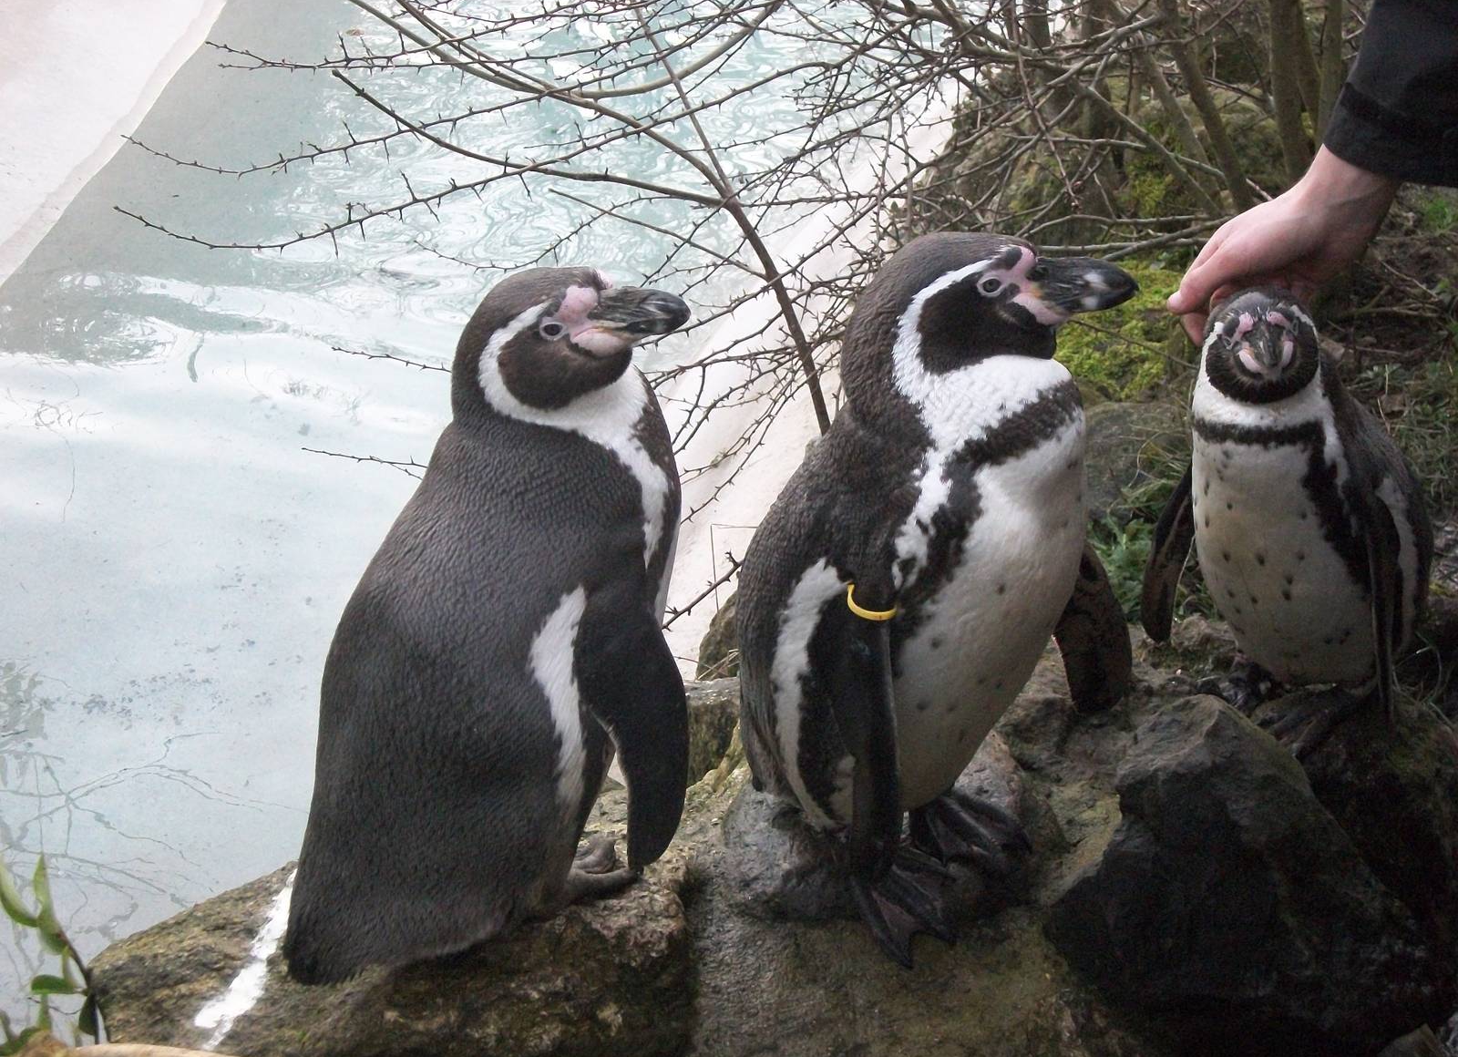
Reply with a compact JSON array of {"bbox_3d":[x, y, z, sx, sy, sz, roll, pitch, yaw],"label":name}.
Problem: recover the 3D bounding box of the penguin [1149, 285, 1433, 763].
[{"bbox_3d":[0.465,-0.011,2.150,0.230,0.380,0.225,11,23,26],"label":"penguin"}]

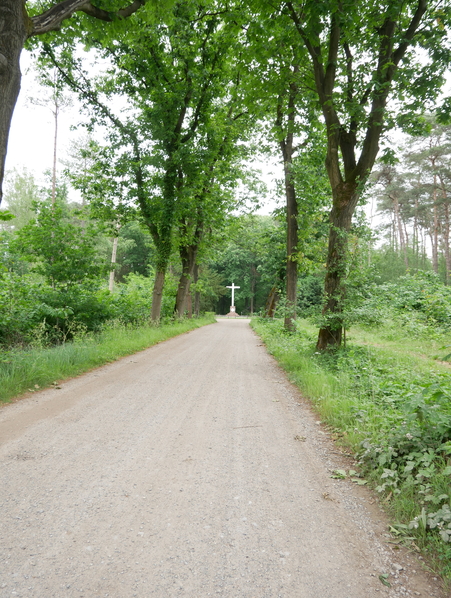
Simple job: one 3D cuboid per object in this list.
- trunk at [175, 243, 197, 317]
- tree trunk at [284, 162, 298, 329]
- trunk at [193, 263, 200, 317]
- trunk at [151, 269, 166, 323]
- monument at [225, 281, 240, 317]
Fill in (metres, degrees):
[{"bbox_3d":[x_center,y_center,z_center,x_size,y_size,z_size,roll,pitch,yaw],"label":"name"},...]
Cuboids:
[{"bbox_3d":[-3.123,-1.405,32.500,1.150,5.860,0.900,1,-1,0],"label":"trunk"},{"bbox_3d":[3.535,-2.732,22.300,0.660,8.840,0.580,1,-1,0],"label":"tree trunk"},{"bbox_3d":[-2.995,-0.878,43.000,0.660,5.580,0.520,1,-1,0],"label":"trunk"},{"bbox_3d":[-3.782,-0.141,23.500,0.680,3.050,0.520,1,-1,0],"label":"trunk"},{"bbox_3d":[0.999,0.143,54.000,1.820,4.400,1.450,1,-1,3],"label":"monument"}]

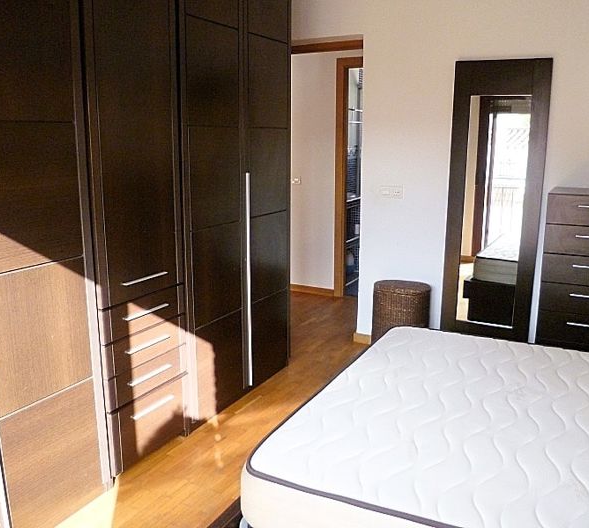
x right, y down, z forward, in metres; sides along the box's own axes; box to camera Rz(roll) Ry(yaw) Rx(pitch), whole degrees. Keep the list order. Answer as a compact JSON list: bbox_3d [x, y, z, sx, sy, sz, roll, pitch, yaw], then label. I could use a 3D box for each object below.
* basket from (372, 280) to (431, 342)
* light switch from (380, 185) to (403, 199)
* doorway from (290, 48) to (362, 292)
[{"bbox_3d":[0.702,0.396,3.779,0.370,0.515,0.330,7,14,27],"label":"basket"},{"bbox_3d":[0.659,-0.483,3.841,0.155,0.087,0.013,7,14,27],"label":"light switch"},{"bbox_3d":[0.191,-0.539,4.314,0.820,2.100,0.200,7,14,27],"label":"doorway"}]

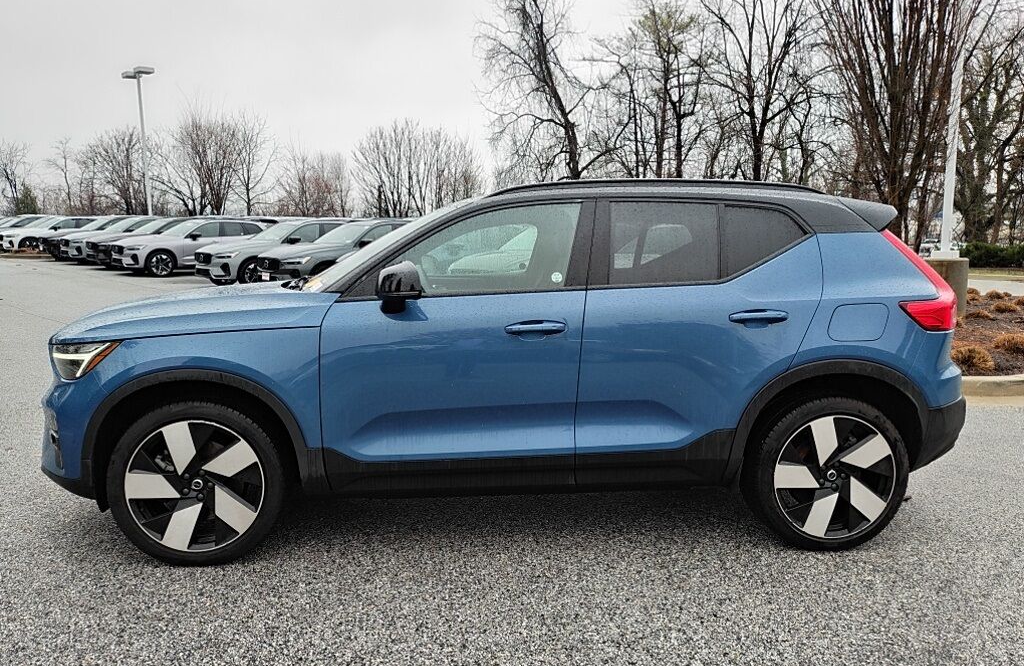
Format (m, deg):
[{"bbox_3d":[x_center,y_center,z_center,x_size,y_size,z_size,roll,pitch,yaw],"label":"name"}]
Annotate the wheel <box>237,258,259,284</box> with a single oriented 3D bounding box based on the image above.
[{"bbox_3d":[-5.892,-1.351,16.874,0.250,0.730,0.730,8,11,42],"label":"wheel"}]

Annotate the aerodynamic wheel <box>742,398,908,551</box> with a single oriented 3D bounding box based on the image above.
[{"bbox_3d":[1.398,0.610,3.328,0.715,0.715,0.250,0,7,-4],"label":"aerodynamic wheel"}]

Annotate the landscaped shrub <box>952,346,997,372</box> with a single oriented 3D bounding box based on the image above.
[{"bbox_3d":[4.261,0.245,6.850,0.450,0.250,0.430,5,9,32],"label":"landscaped shrub"}]

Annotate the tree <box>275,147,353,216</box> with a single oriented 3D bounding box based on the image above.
[{"bbox_3d":[-11.765,-7.911,44.326,4.503,6.260,4.278,-2,8,-14],"label":"tree"}]

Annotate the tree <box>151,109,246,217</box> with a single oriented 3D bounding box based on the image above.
[{"bbox_3d":[-18.132,-8.775,43.044,5.360,8.430,5.090,-3,8,-22],"label":"tree"}]

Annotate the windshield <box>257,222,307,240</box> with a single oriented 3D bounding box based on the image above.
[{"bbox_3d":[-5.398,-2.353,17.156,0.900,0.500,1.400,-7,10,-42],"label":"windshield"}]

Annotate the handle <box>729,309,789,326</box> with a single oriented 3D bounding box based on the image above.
[{"bbox_3d":[1.019,-0.066,3.070,0.254,0.067,0.065,0,7,-4],"label":"handle"}]

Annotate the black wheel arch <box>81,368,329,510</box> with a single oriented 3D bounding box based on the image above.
[{"bbox_3d":[-1.259,0.431,3.041,0.995,0.615,0.160,0,7,-4],"label":"black wheel arch"}]

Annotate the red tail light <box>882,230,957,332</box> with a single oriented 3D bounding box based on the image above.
[{"bbox_3d":[1.810,-0.229,3.252,0.350,0.455,0.250,0,7,-4],"label":"red tail light"}]

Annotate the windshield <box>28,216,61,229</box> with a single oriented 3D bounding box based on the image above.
[{"bbox_3d":[-20.691,-4.879,32.800,0.900,0.480,1.400,-7,10,-43],"label":"windshield"}]

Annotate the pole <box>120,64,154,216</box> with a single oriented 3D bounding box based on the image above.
[{"bbox_3d":[-16.505,-7.543,33.270,1.800,8.595,0.650,4,9,31],"label":"pole"}]

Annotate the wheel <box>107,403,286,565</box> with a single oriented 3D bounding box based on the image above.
[{"bbox_3d":[-1.295,0.608,3.106,0.720,0.720,0.240,0,7,-4],"label":"wheel"}]

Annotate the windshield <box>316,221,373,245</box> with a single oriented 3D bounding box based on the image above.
[{"bbox_3d":[-3.696,-2.126,15.946,1.420,0.140,1.000,8,43,42],"label":"windshield"}]

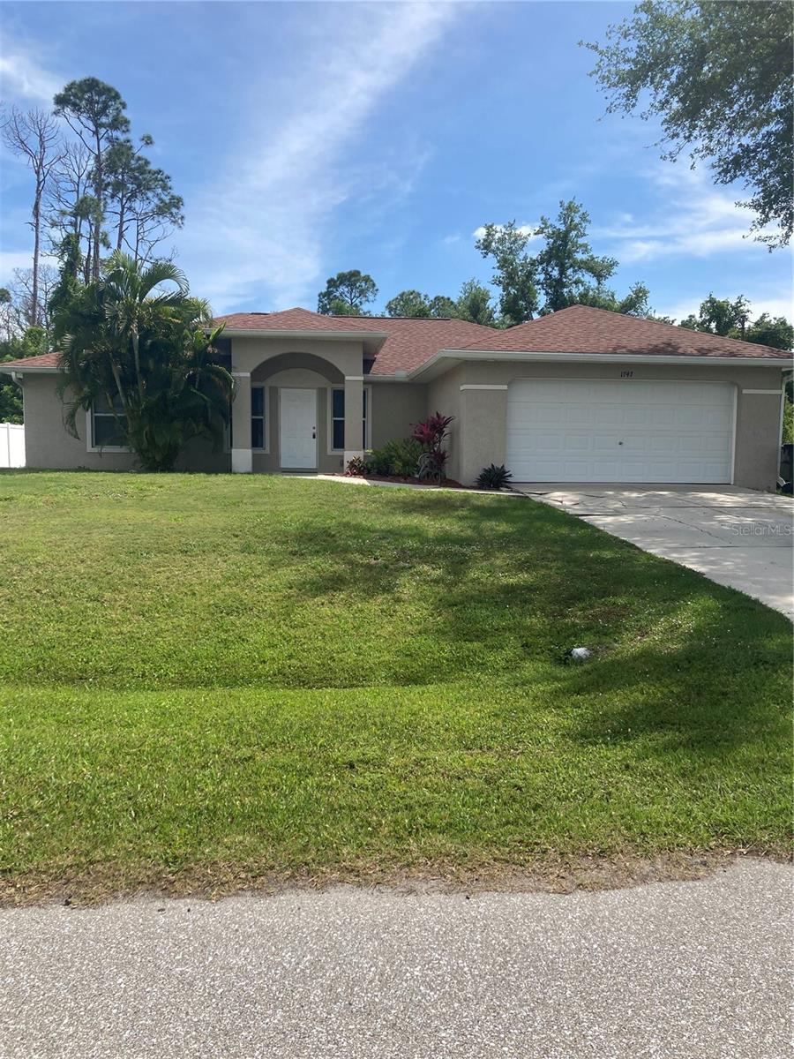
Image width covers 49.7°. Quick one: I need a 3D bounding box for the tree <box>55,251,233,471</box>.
[{"bbox_3d":[-5.785,-3.837,19.600,4.000,5.000,3.600,0,5,-7],"label":"tree"}]

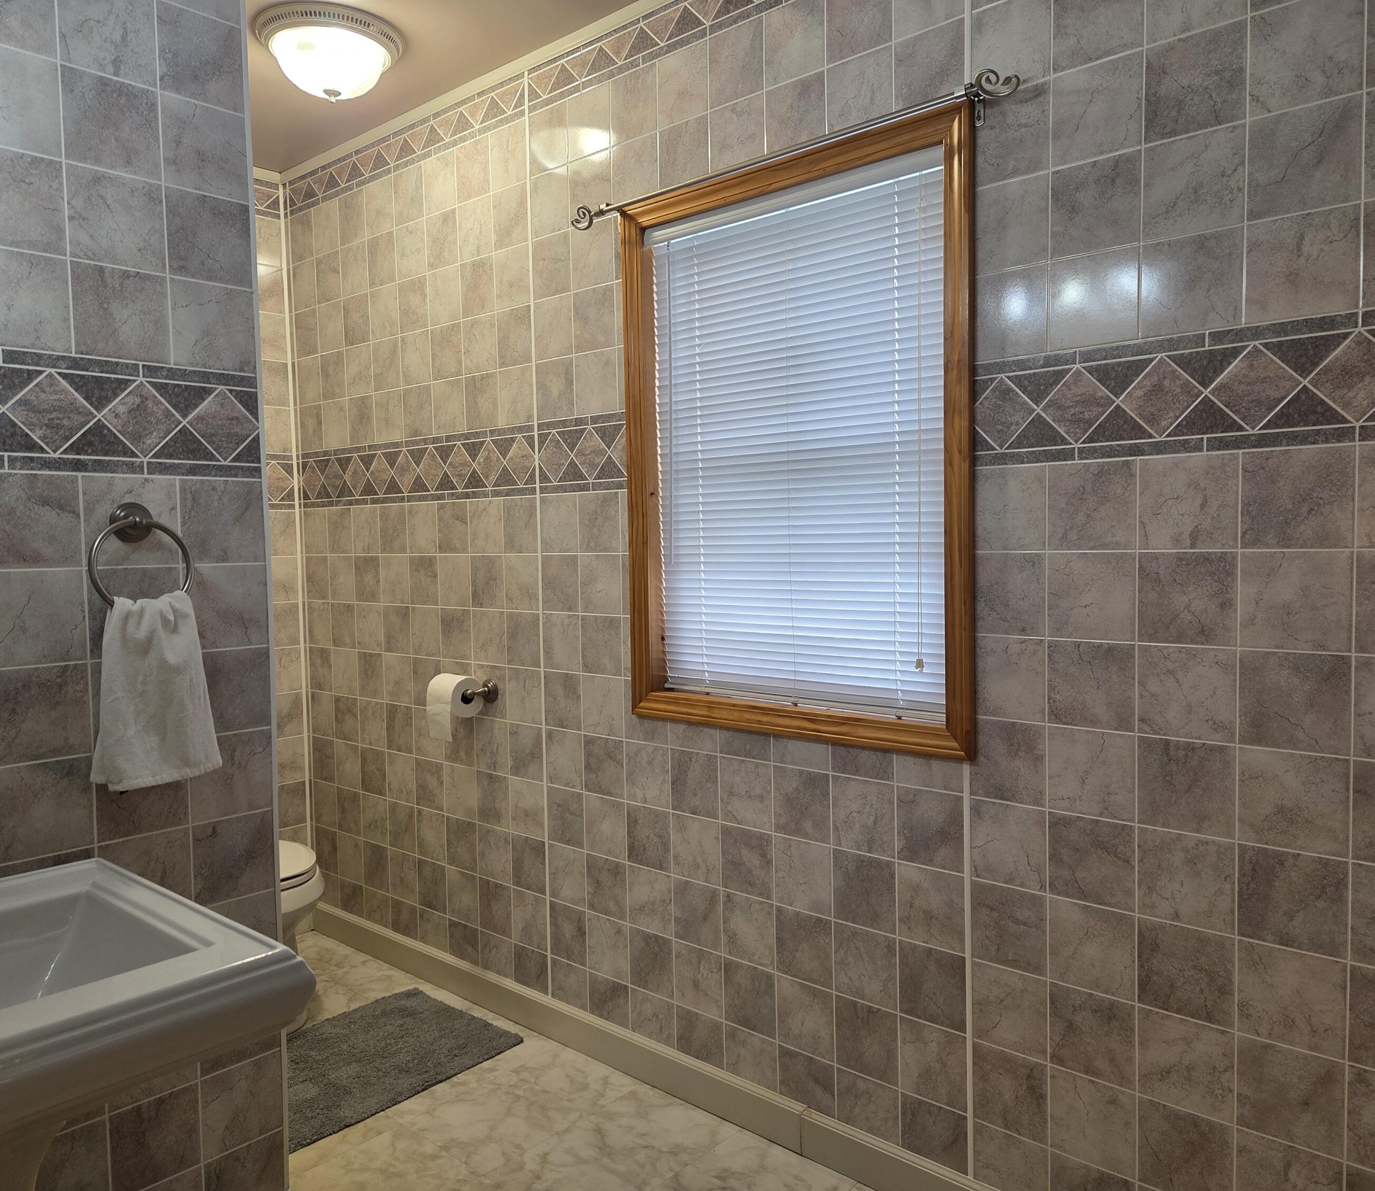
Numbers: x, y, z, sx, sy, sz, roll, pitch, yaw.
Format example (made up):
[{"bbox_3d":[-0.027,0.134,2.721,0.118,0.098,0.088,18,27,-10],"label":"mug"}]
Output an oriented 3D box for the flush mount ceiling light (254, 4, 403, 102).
[{"bbox_3d":[-0.853,-1.263,2.531,0.342,0.157,0.342,2,4,42],"label":"flush mount ceiling light"}]

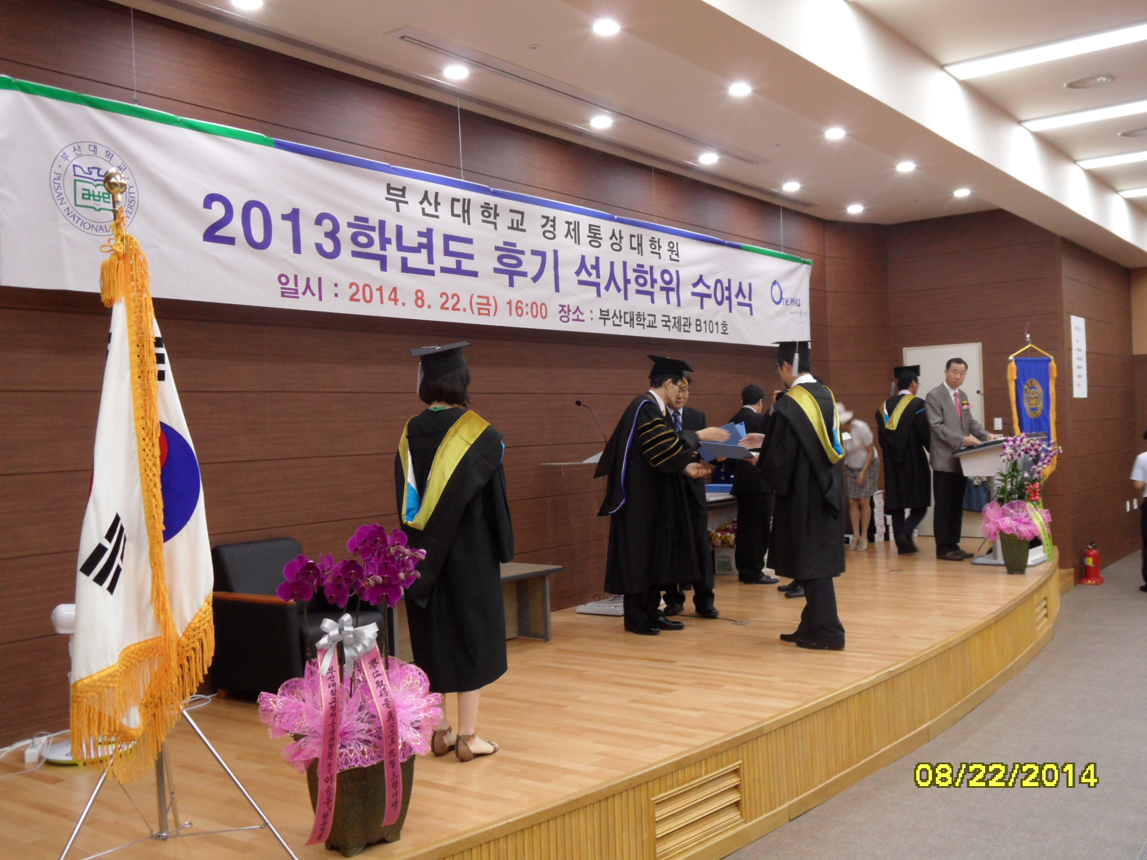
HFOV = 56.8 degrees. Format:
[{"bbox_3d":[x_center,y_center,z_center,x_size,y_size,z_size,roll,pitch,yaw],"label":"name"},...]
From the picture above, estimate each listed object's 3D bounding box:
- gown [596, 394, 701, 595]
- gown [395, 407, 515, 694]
[{"bbox_3d":[0.480,0.407,6.728,0.560,1.250,0.560,-2,1,20],"label":"gown"},{"bbox_3d":[-0.487,0.494,4.345,0.500,1.150,0.360,-1,1,38],"label":"gown"}]

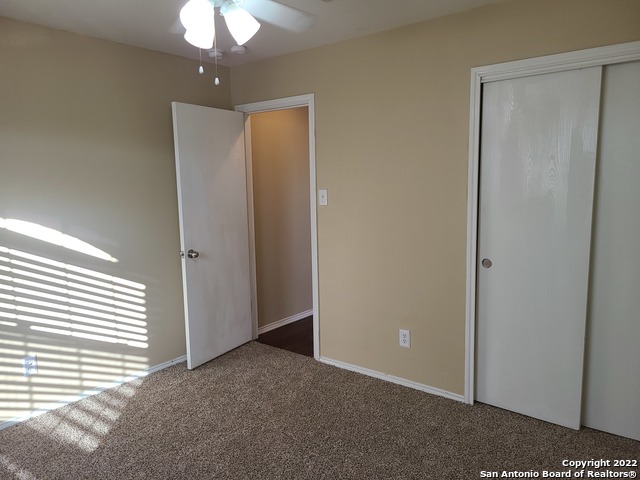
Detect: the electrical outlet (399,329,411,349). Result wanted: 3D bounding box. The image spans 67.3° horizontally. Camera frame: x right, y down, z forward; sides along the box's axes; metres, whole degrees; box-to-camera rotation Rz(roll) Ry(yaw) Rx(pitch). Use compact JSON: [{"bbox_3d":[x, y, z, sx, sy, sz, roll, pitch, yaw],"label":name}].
[{"bbox_3d":[0.586,0.686,3.325,0.073,0.119,0.010,5,10,39],"label":"electrical outlet"}]

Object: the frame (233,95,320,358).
[{"bbox_3d":[-0.333,-0.101,4.030,0.886,2.070,0.130,5,10,39],"label":"frame"}]

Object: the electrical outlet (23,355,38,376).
[{"bbox_3d":[-1.819,0.792,3.032,0.010,0.119,0.073,5,10,39],"label":"electrical outlet"}]

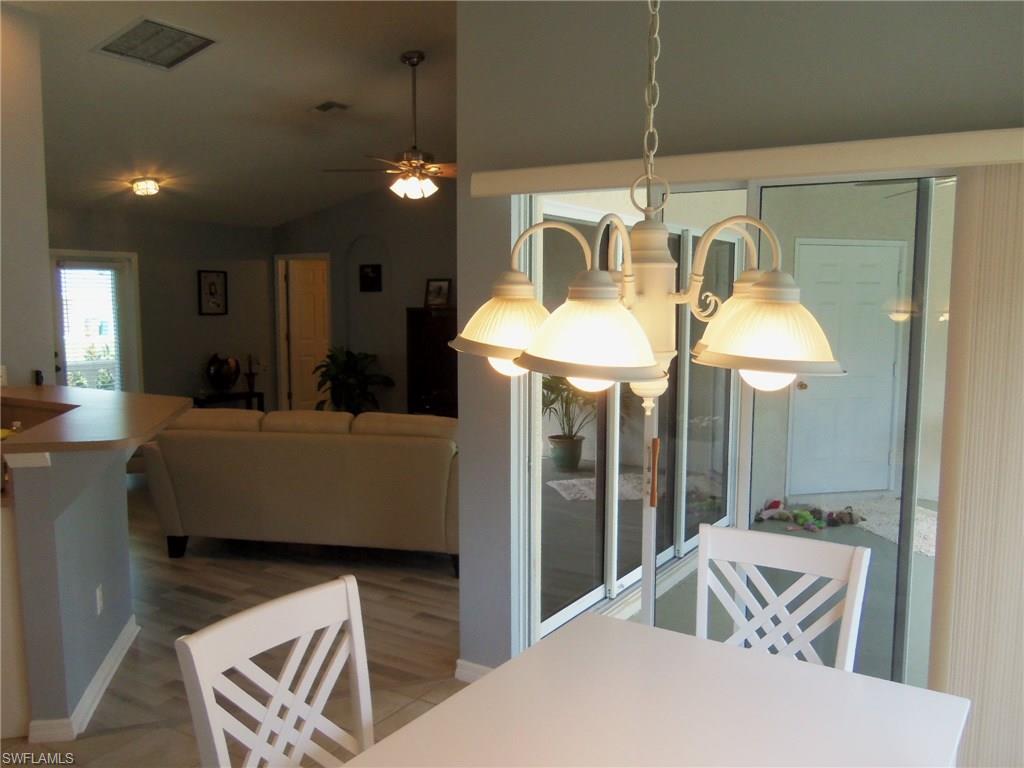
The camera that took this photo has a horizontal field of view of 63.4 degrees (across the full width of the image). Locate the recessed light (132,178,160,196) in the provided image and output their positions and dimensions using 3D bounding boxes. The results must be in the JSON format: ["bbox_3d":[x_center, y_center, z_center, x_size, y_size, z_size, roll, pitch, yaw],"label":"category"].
[{"bbox_3d":[-3.312,-1.788,7.497,0.250,0.110,0.250,4,7,34],"label":"recessed light"}]

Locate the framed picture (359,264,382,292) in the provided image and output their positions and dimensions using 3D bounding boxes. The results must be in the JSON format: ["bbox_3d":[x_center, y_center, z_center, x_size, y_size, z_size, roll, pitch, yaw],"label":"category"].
[{"bbox_3d":[-1.551,-1.160,9.111,0.334,0.297,0.030,4,7,34],"label":"framed picture"}]

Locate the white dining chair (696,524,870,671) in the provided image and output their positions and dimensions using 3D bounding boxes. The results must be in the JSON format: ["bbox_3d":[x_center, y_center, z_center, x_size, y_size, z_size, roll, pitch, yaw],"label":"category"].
[{"bbox_3d":[0.619,0.923,2.158,0.465,0.950,0.540,4,7,31],"label":"white dining chair"}]

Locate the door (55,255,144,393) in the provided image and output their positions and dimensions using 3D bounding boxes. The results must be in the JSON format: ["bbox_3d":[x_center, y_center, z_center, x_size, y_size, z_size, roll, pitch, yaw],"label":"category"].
[{"bbox_3d":[-4.179,-0.319,8.404,0.080,2.069,0.930,4,7,34],"label":"door"}]

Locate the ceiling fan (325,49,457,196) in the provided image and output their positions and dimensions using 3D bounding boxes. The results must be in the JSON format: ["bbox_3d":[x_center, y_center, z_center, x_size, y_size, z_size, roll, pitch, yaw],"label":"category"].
[{"bbox_3d":[-0.693,-1.819,5.821,1.300,1.032,1.300,4,7,34],"label":"ceiling fan"}]

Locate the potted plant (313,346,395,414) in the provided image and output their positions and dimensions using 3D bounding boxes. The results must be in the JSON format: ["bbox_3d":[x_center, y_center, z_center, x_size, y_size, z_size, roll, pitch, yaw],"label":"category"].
[{"bbox_3d":[-1.583,0.183,8.293,0.800,1.094,0.800,4,7,34],"label":"potted plant"}]

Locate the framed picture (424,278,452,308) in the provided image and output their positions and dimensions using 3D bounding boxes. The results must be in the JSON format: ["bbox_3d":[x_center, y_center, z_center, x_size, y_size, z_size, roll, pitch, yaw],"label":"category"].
[{"bbox_3d":[-0.727,-0.887,8.162,0.315,0.300,0.050,4,-5,34],"label":"framed picture"}]

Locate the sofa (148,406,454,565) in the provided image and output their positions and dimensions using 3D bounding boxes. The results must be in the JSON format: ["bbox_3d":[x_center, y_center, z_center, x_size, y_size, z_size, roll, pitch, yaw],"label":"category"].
[{"bbox_3d":[-1.137,0.606,5.251,2.078,0.900,0.950,1,6,9],"label":"sofa"}]

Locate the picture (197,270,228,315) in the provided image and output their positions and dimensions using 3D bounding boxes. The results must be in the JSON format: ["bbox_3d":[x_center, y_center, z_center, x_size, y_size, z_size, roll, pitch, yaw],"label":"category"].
[{"bbox_3d":[-3.413,-1.039,9.455,0.030,0.495,0.396,4,7,34],"label":"picture"}]

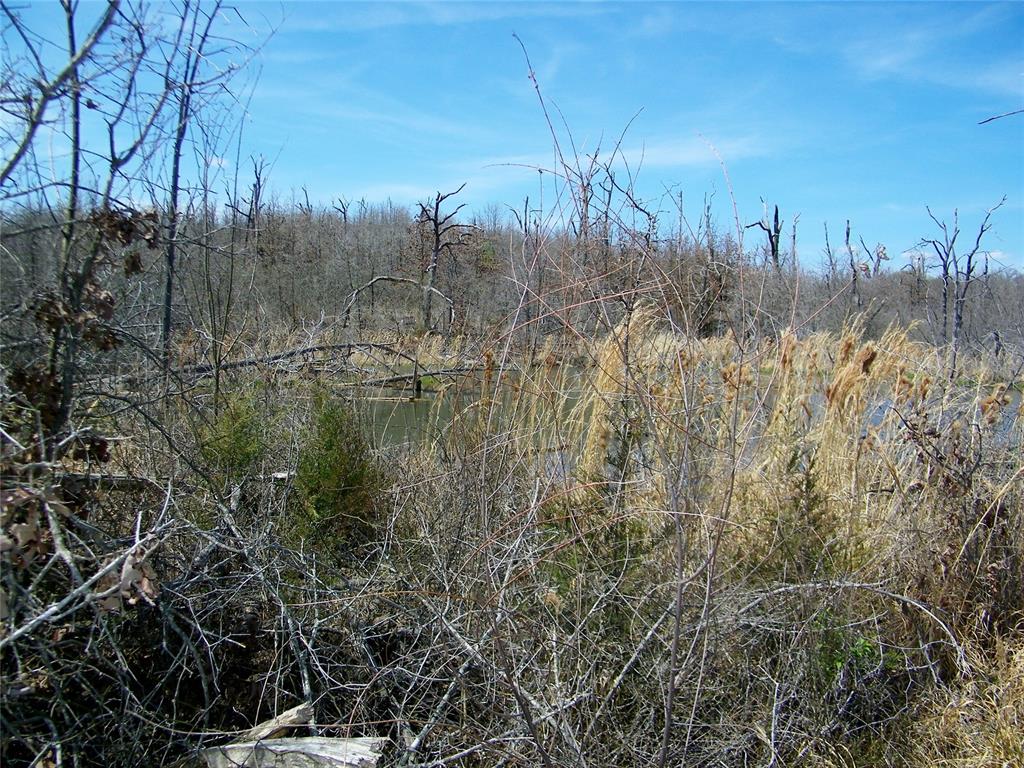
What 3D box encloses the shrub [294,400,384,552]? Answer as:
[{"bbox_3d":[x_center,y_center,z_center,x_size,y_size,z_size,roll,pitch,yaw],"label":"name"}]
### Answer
[{"bbox_3d":[-1.508,0.787,7.200,0.750,1.320,0.740,0,3,0],"label":"shrub"}]

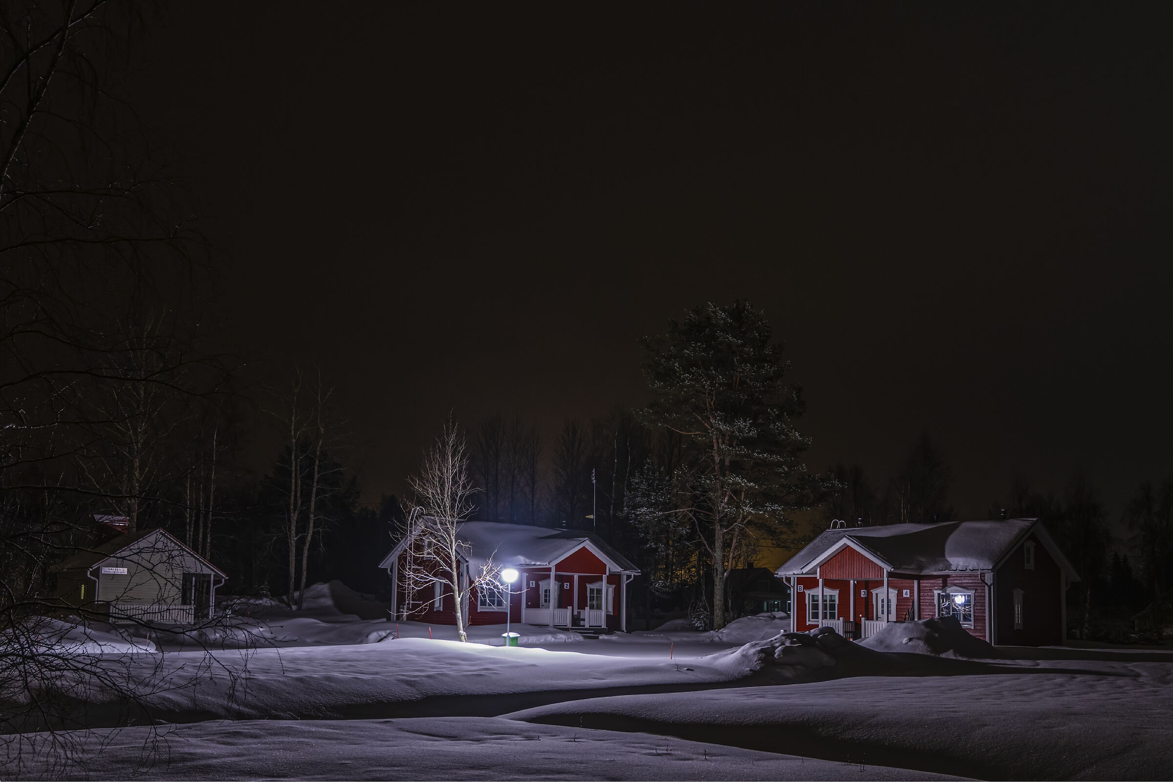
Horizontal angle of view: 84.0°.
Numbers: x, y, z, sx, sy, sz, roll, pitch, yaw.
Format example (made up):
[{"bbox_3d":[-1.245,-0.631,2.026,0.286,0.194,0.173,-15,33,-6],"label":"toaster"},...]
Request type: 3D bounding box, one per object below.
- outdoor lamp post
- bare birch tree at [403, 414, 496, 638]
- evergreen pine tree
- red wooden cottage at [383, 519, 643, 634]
[{"bbox_3d":[-2.900,8.227,24.708,0.660,2.905,0.660,0,-15,0],"label":"outdoor lamp post"},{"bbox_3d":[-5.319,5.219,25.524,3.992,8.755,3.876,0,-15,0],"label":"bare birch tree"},{"bbox_3d":[8.264,3.573,36.332,10.728,18.529,10.192,0,-15,0],"label":"evergreen pine tree"},{"bbox_3d":[-3.950,9.750,34.400,10.800,5.500,8.300,13,-20,-40],"label":"red wooden cottage"}]

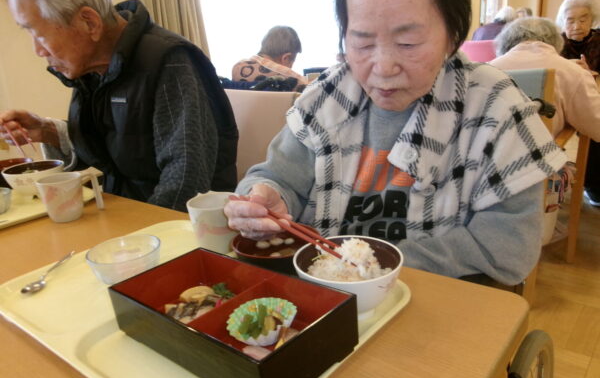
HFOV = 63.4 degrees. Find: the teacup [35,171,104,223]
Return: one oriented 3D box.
[{"bbox_3d":[-0.479,0.017,1.025,0.121,0.089,0.083,-10,16,-15],"label":"teacup"}]

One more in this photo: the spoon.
[{"bbox_3d":[-0.381,0.122,0.740,0.027,0.015,0.124,-2,19,11],"label":"spoon"}]

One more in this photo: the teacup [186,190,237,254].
[{"bbox_3d":[-0.123,0.054,0.767,0.112,0.083,0.079,-17,20,-35],"label":"teacup"}]

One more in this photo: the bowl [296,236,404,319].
[{"bbox_3d":[0.058,0.107,0.557,0.124,0.064,0.124,-5,16,1],"label":"bowl"}]

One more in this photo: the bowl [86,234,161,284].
[{"bbox_3d":[-0.251,0.106,0.704,0.103,0.042,0.103,-5,16,1],"label":"bowl"}]

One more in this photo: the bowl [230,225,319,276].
[{"bbox_3d":[-0.028,0.094,0.638,0.118,0.059,0.118,-5,16,1],"label":"bowl"}]

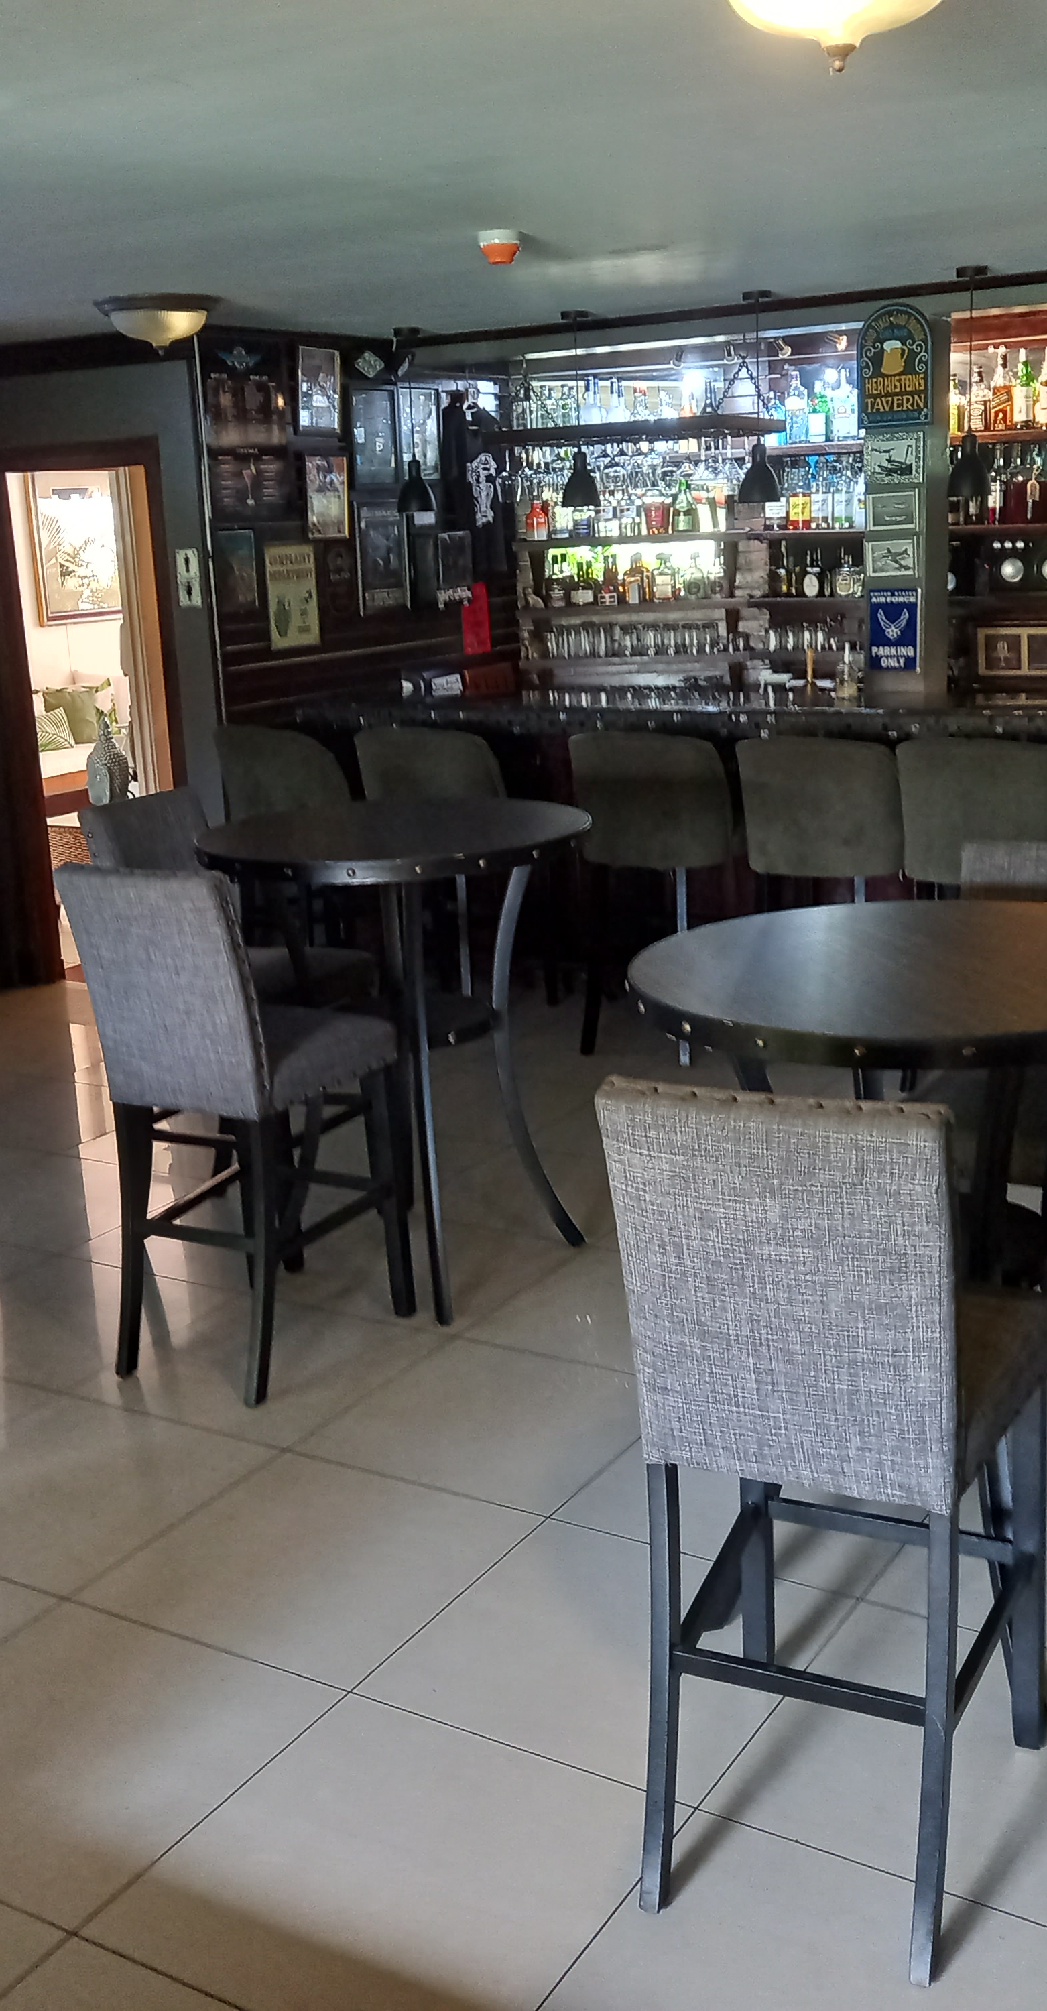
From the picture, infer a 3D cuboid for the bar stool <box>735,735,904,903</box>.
[{"bbox_3d":[0.983,-0.342,6.169,0.525,1.070,0.585,6,16,31],"label":"bar stool"}]

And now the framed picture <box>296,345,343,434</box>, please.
[{"bbox_3d":[-0.827,-2.491,7.860,0.030,0.340,0.280,6,16,31],"label":"framed picture"}]

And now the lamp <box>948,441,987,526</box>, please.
[{"bbox_3d":[1.550,-1.863,6.726,0.155,0.250,0.155,6,16,31],"label":"lamp"}]

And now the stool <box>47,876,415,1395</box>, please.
[{"bbox_3d":[-0.597,0.209,4.176,0.425,1.110,0.580,5,16,30],"label":"stool"}]

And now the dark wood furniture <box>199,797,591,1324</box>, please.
[{"bbox_3d":[-0.263,0.107,4.596,0.905,1.075,0.905,-3,14,1],"label":"dark wood furniture"}]

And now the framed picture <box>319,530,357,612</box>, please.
[{"bbox_3d":[-0.764,-1.803,8.070,0.030,0.310,0.210,6,16,31],"label":"framed picture"}]

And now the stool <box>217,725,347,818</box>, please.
[{"bbox_3d":[-0.753,-0.524,7.334,0.510,1.070,0.600,3,15,22],"label":"stool"}]

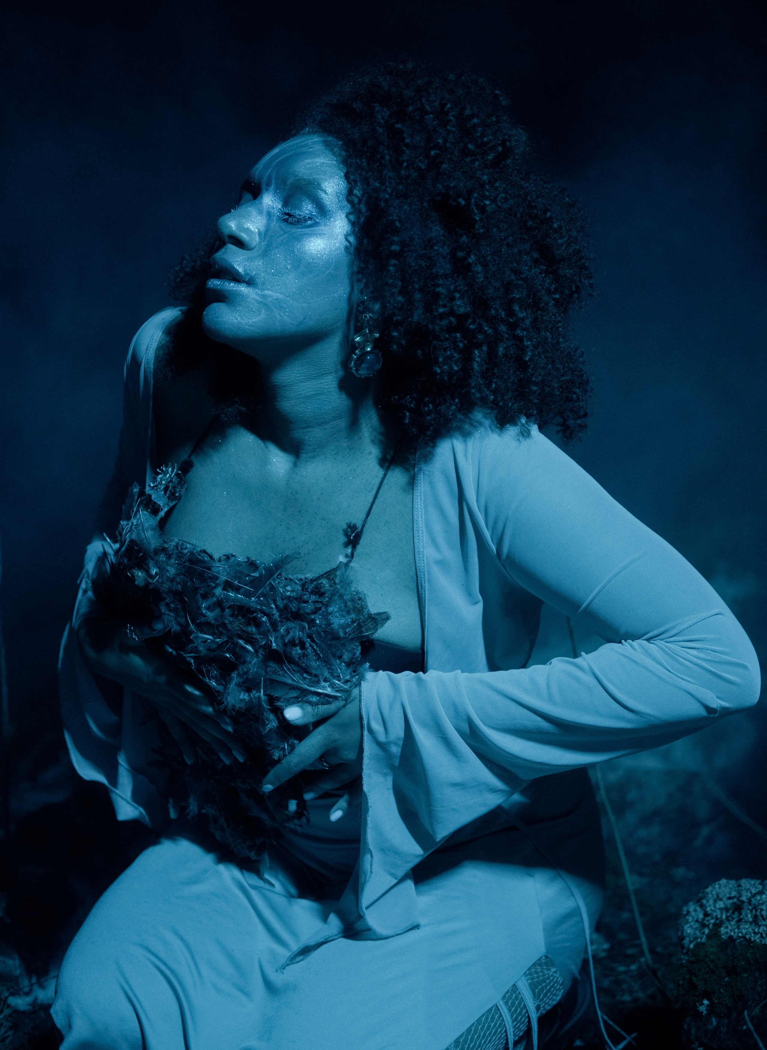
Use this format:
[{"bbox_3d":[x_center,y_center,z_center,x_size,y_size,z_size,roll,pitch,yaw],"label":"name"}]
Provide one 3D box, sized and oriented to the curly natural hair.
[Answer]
[{"bbox_3d":[-0.003,-0.238,1.510,0.315,0.335,0.350,7,1,-35],"label":"curly natural hair"}]

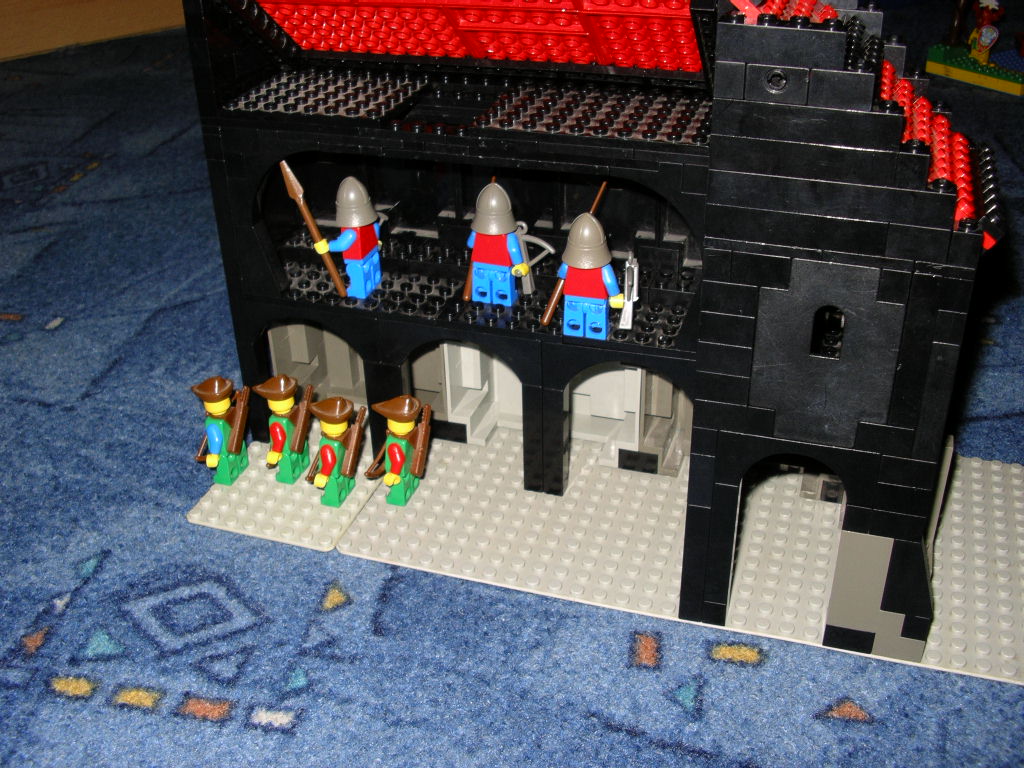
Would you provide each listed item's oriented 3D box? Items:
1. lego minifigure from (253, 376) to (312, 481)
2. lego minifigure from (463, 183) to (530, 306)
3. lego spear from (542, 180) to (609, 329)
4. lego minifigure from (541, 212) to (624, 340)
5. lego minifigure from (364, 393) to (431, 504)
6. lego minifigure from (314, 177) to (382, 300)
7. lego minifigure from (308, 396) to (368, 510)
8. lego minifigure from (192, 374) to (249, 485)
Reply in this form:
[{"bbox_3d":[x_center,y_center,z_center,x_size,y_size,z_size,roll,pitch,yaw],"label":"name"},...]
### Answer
[{"bbox_3d":[-0.089,0.016,0.446,0.025,0.045,0.025,8,31,16],"label":"lego minifigure"},{"bbox_3d":[-0.006,-0.053,0.421,0.025,0.046,0.022,8,31,16],"label":"lego minifigure"},{"bbox_3d":[0.023,-0.048,0.409,0.003,0.057,0.006,24,0,0],"label":"lego spear"},{"bbox_3d":[0.028,-0.039,0.396,0.025,0.045,0.022,8,31,16],"label":"lego minifigure"},{"bbox_3d":[-0.042,0.024,0.431,0.025,0.045,0.025,8,31,16],"label":"lego minifigure"},{"bbox_3d":[-0.060,-0.057,0.430,0.022,0.045,0.025,8,31,16],"label":"lego minifigure"},{"bbox_3d":[-0.068,0.024,0.431,0.025,0.045,0.025,8,31,16],"label":"lego minifigure"},{"bbox_3d":[-0.114,0.017,0.445,0.025,0.045,0.025,8,31,16],"label":"lego minifigure"}]

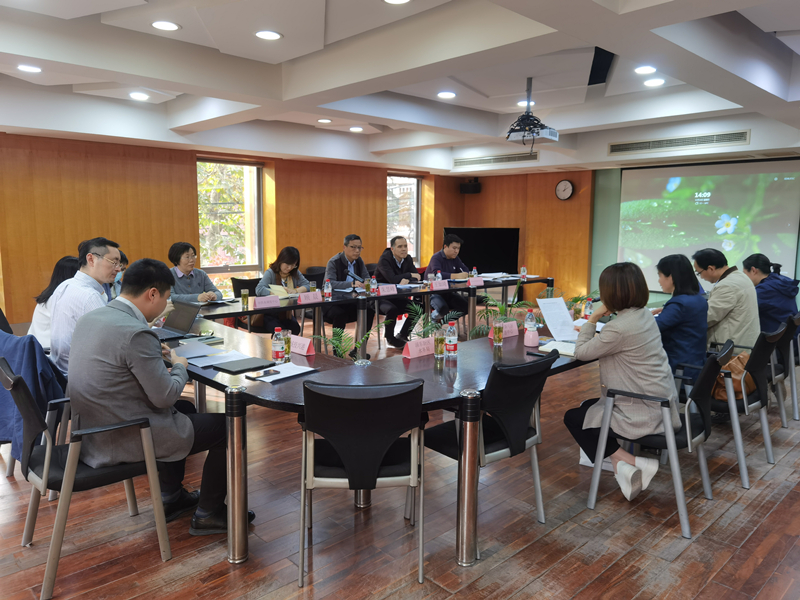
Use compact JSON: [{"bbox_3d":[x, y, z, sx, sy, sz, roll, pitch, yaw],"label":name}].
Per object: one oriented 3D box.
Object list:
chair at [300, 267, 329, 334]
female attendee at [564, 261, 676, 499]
[{"bbox_3d":[-0.817,0.132,6.825,0.550,0.870,0.580,-7,10,-42],"label":"chair"},{"bbox_3d":[1.208,0.441,3.146,0.490,1.270,0.720,-7,11,-44],"label":"female attendee"}]

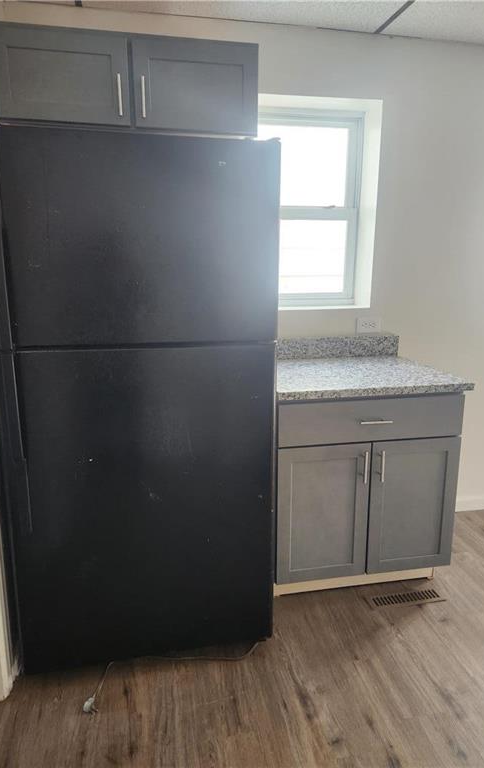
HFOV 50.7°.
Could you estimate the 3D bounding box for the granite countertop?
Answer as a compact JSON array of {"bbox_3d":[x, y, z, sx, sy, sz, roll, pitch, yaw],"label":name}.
[{"bbox_3d":[0.444,-0.091,2.193,0.807,0.131,0.660,-2,13,-11],"label":"granite countertop"}]

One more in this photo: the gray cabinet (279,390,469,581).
[{"bbox_3d":[0.444,0.386,2.302,0.762,0.850,0.630,-2,13,-11],"label":"gray cabinet"}]

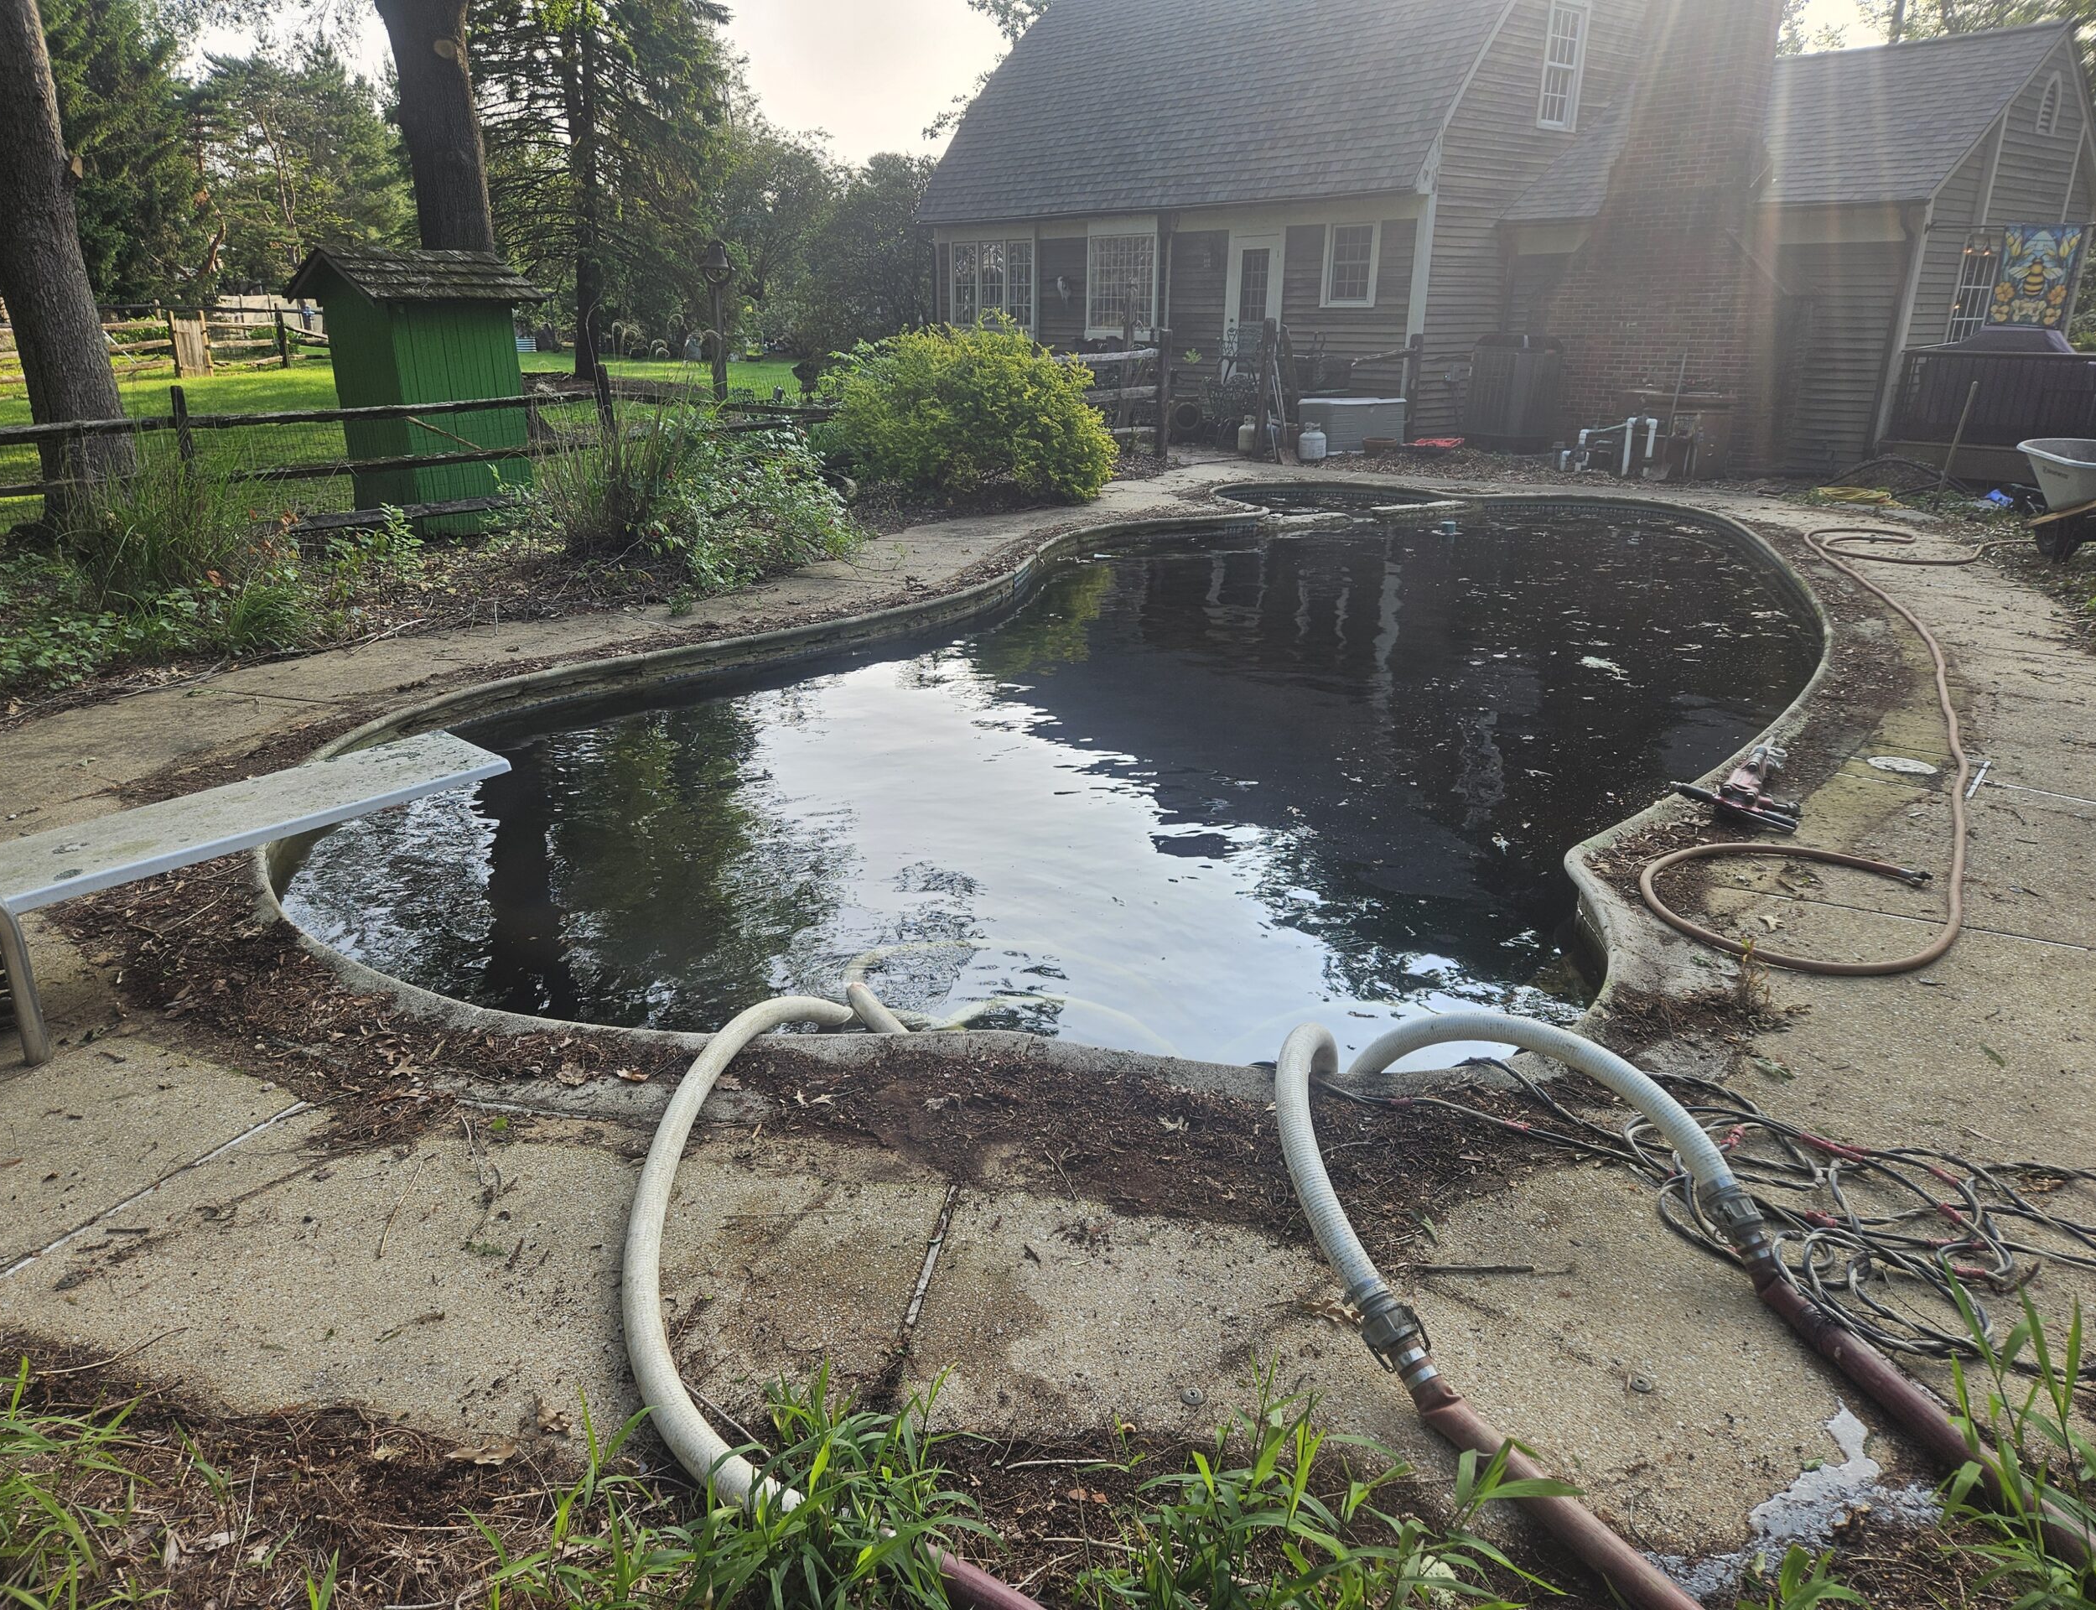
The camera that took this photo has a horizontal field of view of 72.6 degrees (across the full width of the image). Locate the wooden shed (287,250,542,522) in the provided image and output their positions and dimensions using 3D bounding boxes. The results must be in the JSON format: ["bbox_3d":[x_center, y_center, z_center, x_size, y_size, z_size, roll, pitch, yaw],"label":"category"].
[{"bbox_3d":[-5.096,-3.417,11.766,1.423,2.214,1.450,15,24,36],"label":"wooden shed"}]

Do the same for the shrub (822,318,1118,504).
[{"bbox_3d":[-0.774,-3.858,13.832,2.800,1.580,2.400,-1,19,-3],"label":"shrub"}]

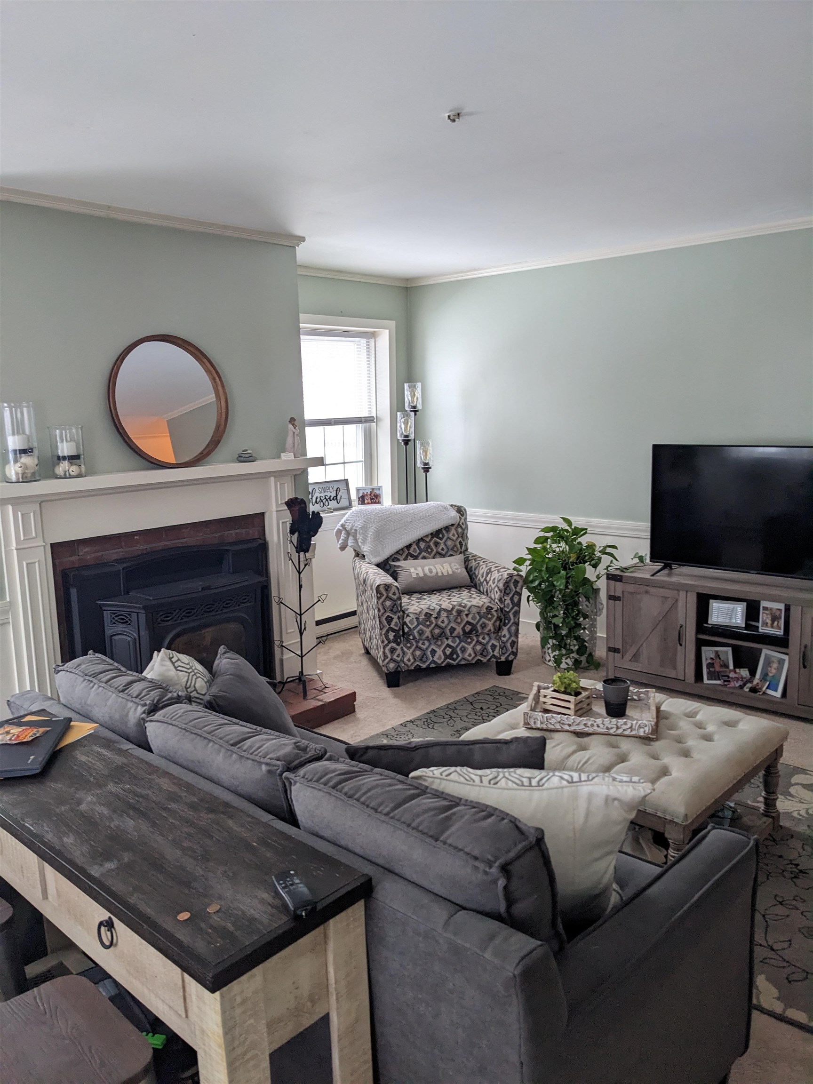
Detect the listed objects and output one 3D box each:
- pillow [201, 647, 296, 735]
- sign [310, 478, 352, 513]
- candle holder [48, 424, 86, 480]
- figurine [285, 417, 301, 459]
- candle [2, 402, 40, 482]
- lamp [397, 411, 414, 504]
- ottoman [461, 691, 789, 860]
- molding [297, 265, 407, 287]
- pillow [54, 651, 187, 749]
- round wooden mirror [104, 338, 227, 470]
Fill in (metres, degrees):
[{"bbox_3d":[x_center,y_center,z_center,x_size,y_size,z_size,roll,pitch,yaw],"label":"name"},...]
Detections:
[{"bbox_3d":[-0.409,0.556,2.409,0.180,0.450,0.460,-35,12,-1],"label":"pillow"},{"bbox_3d":[-0.565,-0.309,5.763,0.450,0.205,0.025,-9,2,-39],"label":"sign"},{"bbox_3d":[-1.413,-0.375,3.526,0.122,0.220,0.122,7,13,41],"label":"candle holder"},{"bbox_3d":[-0.594,-0.543,4.424,0.075,0.217,0.060,-7,11,-30],"label":"figurine"},{"bbox_3d":[-1.536,-0.398,3.385,0.120,0.317,0.120,7,13,41],"label":"candle"},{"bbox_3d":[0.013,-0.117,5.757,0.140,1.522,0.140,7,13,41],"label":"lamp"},{"bbox_3d":[0.778,0.855,3.028,0.840,0.455,0.850,7,13,41],"label":"ottoman"},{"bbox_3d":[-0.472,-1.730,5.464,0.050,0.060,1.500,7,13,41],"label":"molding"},{"bbox_3d":[-0.707,0.558,2.256,0.510,0.460,0.180,7,25,43],"label":"pillow"},{"bbox_3d":[-1.080,-0.644,3.891,0.050,0.605,0.605,2,9,42],"label":"round wooden mirror"}]

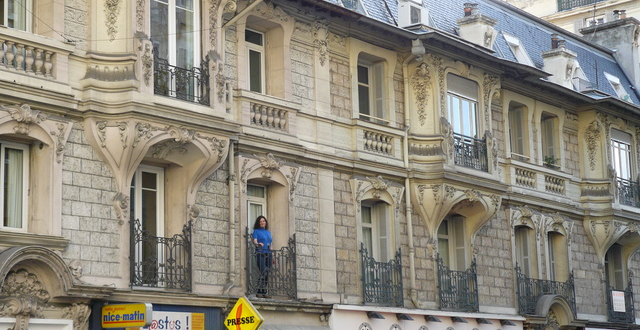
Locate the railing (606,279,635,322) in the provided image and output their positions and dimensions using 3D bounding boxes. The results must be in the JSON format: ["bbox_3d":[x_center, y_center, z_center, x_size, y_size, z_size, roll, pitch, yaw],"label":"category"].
[{"bbox_3d":[9.254,4.176,38.358,0.200,1.420,1.880,-10,-13,37],"label":"railing"}]

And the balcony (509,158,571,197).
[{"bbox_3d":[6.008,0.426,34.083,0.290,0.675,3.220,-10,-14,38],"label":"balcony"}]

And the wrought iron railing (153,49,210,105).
[{"bbox_3d":[-2.663,-1.721,23.334,0.180,1.040,1.610,-10,-13,37],"label":"wrought iron railing"}]

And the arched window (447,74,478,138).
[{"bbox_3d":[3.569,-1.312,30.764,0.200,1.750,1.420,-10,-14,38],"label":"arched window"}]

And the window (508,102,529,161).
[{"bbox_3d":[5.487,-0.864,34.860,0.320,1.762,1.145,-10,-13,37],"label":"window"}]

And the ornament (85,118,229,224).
[{"bbox_3d":[-2.719,0.254,22.750,0.540,1.840,3.730,-10,-13,37],"label":"ornament"}]

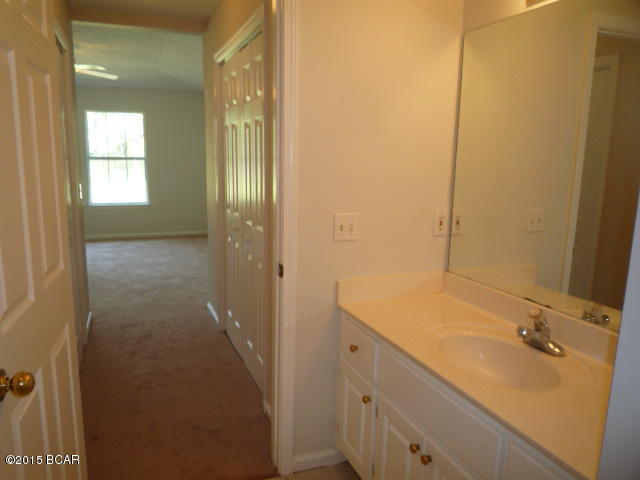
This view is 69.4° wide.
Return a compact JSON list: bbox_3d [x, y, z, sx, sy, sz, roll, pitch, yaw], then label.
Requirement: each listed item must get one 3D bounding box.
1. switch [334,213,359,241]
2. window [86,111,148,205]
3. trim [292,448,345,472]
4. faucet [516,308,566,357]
[{"bbox_3d":[0.114,-0.055,1.994,0.115,0.117,0.010,-3,11,-23],"label":"switch"},{"bbox_3d":[-3.284,-1.307,7.530,0.874,1.480,0.100,-3,11,-23],"label":"window"},{"bbox_3d":[-0.010,1.021,2.137,0.260,0.069,0.015,-3,11,-23],"label":"trim"},{"bbox_3d":[0.737,0.306,1.571,0.170,0.150,0.155,-3,11,-23],"label":"faucet"}]

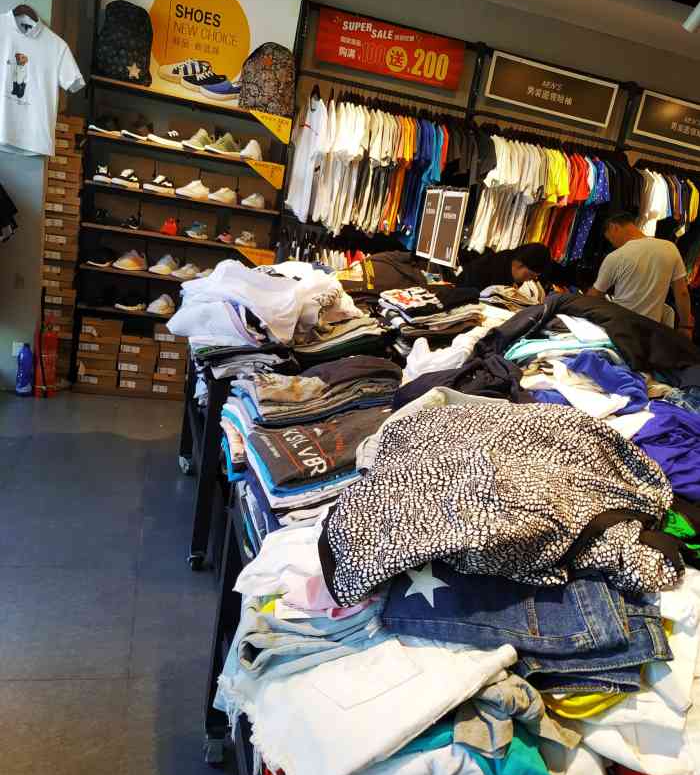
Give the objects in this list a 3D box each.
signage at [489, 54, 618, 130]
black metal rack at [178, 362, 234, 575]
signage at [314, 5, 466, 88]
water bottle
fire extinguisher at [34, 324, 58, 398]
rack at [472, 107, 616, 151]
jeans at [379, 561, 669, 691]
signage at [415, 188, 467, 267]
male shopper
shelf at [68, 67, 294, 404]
[{"bbox_3d":[1.474,-2.142,4.680,1.040,0.300,0.030,5,15,-17],"label":"signage"},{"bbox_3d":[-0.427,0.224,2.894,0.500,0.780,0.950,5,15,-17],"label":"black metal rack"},{"bbox_3d":[0.282,-2.245,4.316,1.020,0.300,0.030,5,15,-17],"label":"signage"},{"bbox_3d":[-2.038,-0.118,4.061,0.105,0.325,0.100,5,15,-17],"label":"water bottle"},{"bbox_3d":[-1.905,-0.185,4.099,0.150,0.480,0.130,5,15,-17],"label":"fire extinguisher"},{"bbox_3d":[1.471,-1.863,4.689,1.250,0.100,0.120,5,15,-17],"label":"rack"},{"bbox_3d":[0.229,0.322,0.969,0.390,0.100,0.270,7,15,-9],"label":"jeans"},{"bbox_3d":[0.420,-0.735,2.955,0.040,0.330,0.400,4,16,-22],"label":"signage"},{"bbox_3d":[1.471,-0.086,3.611,0.560,1.640,0.420,9,14,-5],"label":"male shopper"},{"bbox_3d":[-1.146,-0.891,4.354,1.200,1.950,0.360,5,15,-17],"label":"shelf"}]

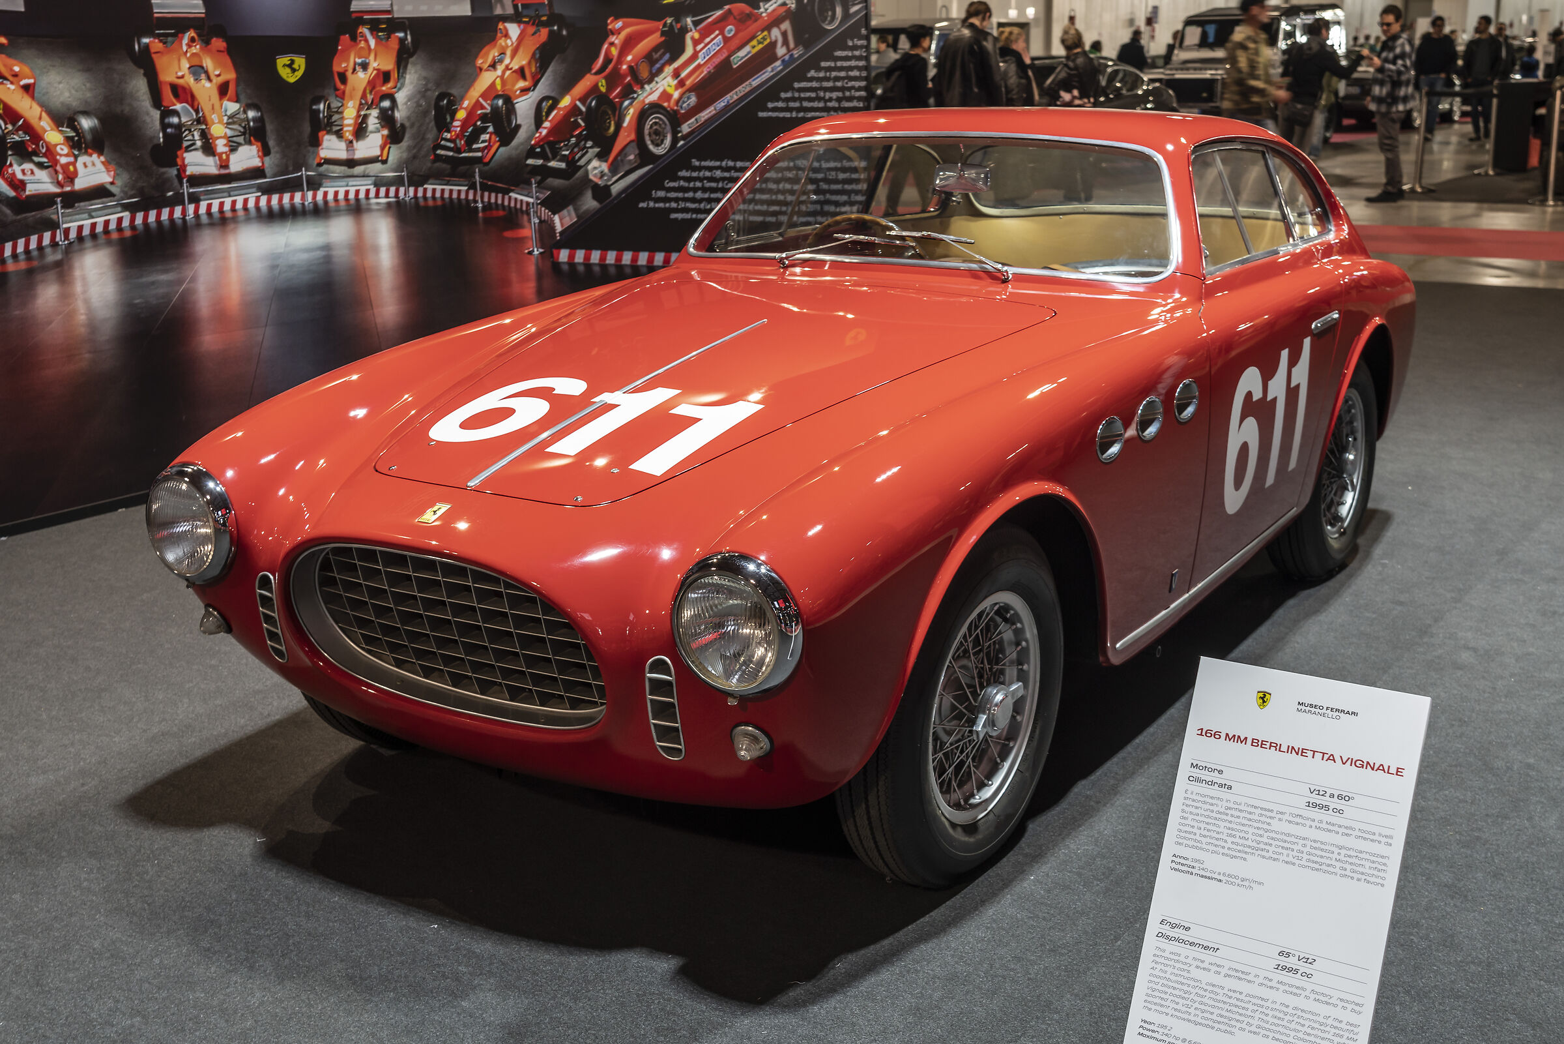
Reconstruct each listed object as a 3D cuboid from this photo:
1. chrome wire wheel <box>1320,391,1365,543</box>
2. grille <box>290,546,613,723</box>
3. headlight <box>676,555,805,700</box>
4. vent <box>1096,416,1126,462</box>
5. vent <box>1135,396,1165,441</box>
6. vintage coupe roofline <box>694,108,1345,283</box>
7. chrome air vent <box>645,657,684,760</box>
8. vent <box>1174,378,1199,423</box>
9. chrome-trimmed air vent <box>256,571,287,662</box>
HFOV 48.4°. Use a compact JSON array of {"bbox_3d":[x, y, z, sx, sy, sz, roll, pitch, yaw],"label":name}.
[{"bbox_3d":[1.576,-0.177,5.046,0.130,0.440,0.440,8,18,32],"label":"chrome wire wheel"},{"bbox_3d":[-0.592,0.199,3.073,0.735,0.305,0.110,8,24,32],"label":"grille"},{"bbox_3d":[-0.077,0.163,2.678,0.216,0.218,0.090,7,15,29],"label":"headlight"},{"bbox_3d":[0.663,-0.169,3.543,0.035,0.097,0.097,10,19,42],"label":"vent"},{"bbox_3d":[0.781,-0.221,3.716,0.035,0.097,0.097,10,18,41],"label":"vent"},{"bbox_3d":[0.717,-0.960,4.852,1.360,0.410,1.650,8,18,32],"label":"vintage coupe roofline"},{"bbox_3d":[-0.184,0.304,2.846,0.056,0.190,0.035,6,22,27],"label":"chrome air vent"},{"bbox_3d":[0.897,-0.271,3.885,0.035,0.097,0.097,9,18,40],"label":"vent"},{"bbox_3d":[-0.978,0.187,3.354,0.056,0.190,0.035,11,24,38],"label":"chrome-trimmed air vent"}]

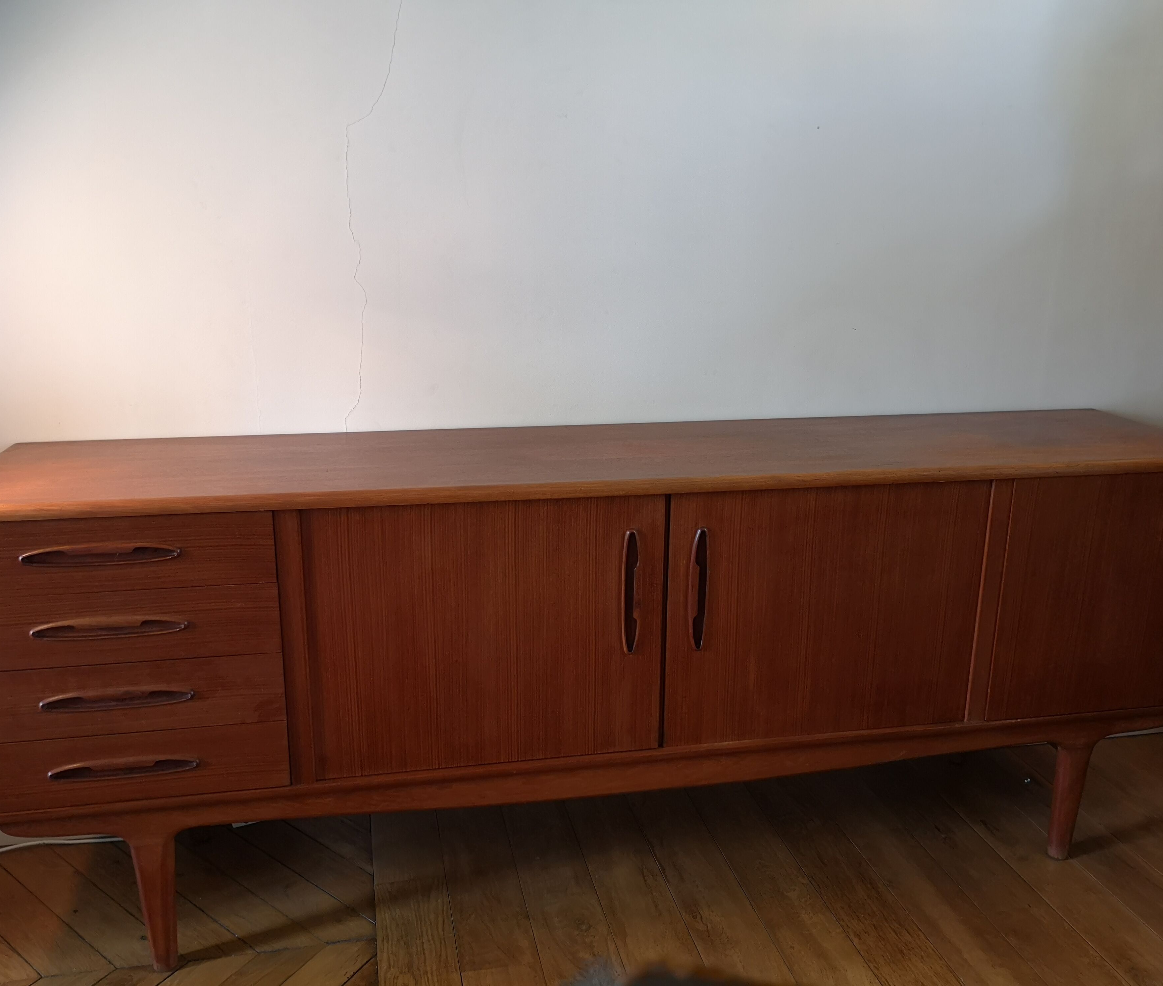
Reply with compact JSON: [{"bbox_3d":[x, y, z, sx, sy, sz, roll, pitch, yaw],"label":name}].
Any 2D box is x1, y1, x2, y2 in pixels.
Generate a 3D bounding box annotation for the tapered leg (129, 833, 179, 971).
[{"bbox_3d":[-0.688,0.650,1.663,0.063,0.263,0.061,-2,15,-11],"label":"tapered leg"}]

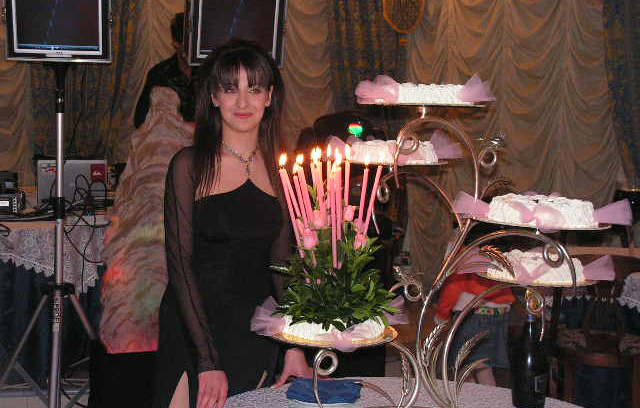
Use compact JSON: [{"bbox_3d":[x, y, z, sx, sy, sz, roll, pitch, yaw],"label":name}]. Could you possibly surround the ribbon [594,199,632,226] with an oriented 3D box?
[{"bbox_3d":[0.695,0.020,2.670,0.085,0.066,0.080,0,6,-19],"label":"ribbon"}]

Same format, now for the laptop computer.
[{"bbox_3d":[-1.263,-0.114,5.869,0.337,0.245,0.290,1,6,-6],"label":"laptop computer"}]

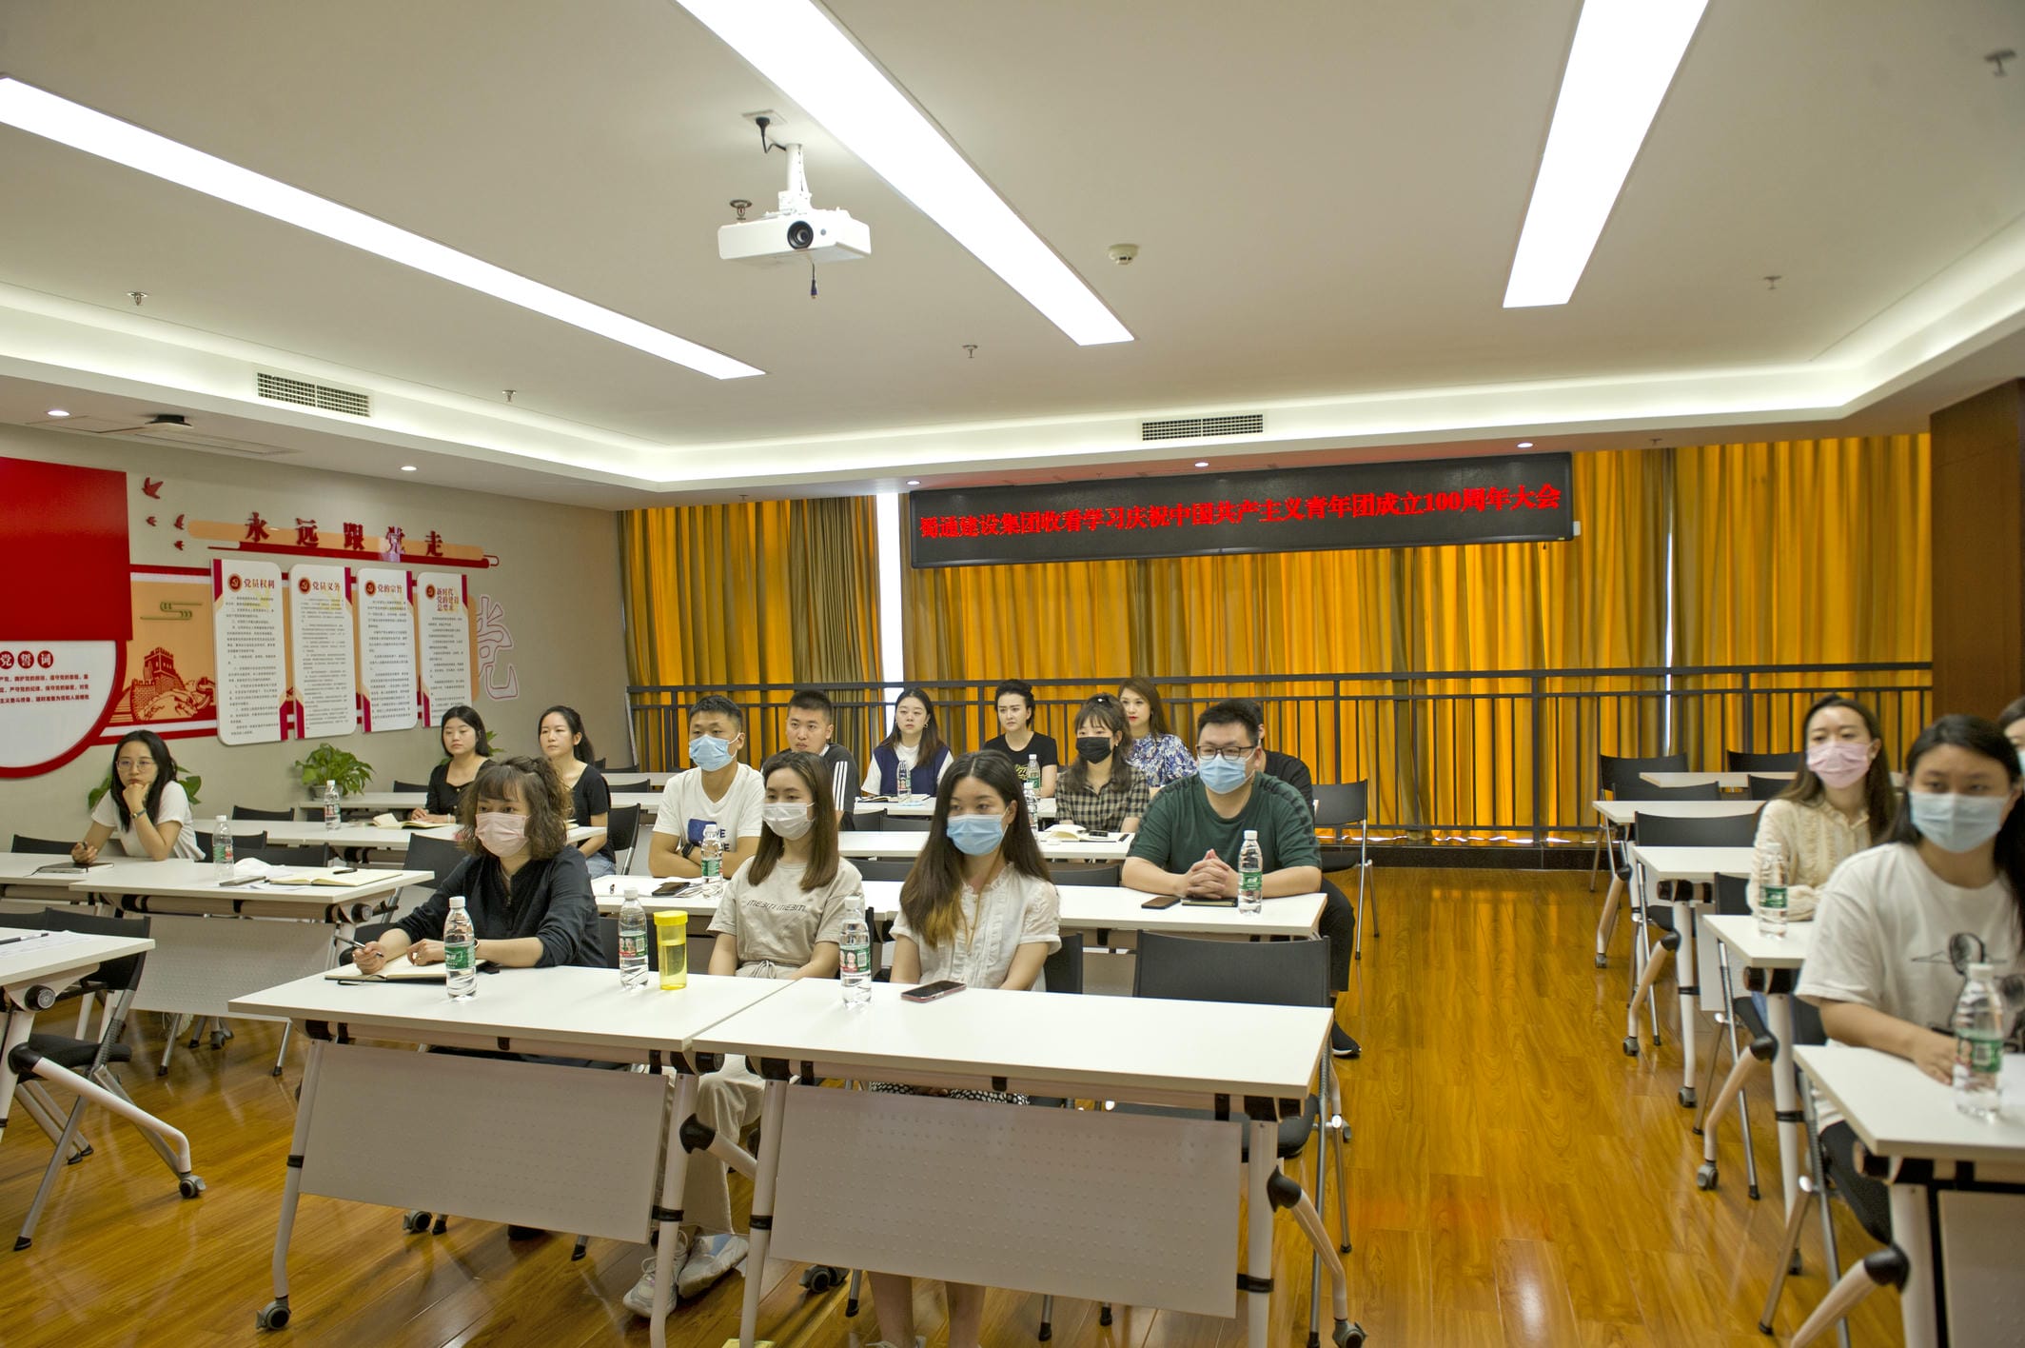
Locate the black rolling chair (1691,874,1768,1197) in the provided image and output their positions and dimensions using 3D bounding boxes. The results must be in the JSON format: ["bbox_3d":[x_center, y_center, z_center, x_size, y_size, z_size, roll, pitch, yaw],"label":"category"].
[{"bbox_3d":[2.243,0.979,3.733,0.500,0.790,0.580,-1,1,14],"label":"black rolling chair"}]

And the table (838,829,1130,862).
[{"bbox_3d":[-0.046,1.035,5.331,1.250,0.745,0.500,-1,1,18],"label":"table"}]

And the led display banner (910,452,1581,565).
[{"bbox_3d":[1.376,-1.062,9.008,4.380,0.530,0.090,-1,1,17],"label":"led display banner"}]

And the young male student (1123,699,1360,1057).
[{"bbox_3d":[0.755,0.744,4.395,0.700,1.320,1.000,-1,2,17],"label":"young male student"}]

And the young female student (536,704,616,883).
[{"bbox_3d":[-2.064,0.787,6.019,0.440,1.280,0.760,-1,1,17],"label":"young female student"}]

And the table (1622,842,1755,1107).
[{"bbox_3d":[2.735,0.988,4.383,1.210,0.745,0.510,-1,1,17],"label":"table"}]

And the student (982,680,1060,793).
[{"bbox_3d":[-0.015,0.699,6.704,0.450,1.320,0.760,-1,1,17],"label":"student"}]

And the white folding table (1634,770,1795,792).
[{"bbox_3d":[3.897,0.904,6.837,1.210,0.745,0.500,-1,1,17],"label":"white folding table"}]

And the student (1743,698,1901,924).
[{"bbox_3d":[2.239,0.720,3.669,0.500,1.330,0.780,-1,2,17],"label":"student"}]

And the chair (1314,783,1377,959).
[{"bbox_3d":[1.494,0.929,6.592,0.500,0.800,0.540,-1,2,17],"label":"chair"}]

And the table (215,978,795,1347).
[{"bbox_3d":[-1.145,1.109,3.171,1.210,0.745,0.510,-1,1,17],"label":"table"}]

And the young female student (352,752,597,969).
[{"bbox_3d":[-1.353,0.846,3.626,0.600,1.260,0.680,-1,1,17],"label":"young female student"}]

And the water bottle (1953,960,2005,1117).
[{"bbox_3d":[1.532,0.577,2.142,0.066,0.235,0.066,-1,2,17],"label":"water bottle"}]

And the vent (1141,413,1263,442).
[{"bbox_3d":[1.158,-1.509,8.276,0.770,0.130,0.040,-1,1,17],"label":"vent"}]

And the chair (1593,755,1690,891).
[{"bbox_3d":[3.550,0.875,7.521,0.510,0.790,0.570,-1,1,17],"label":"chair"}]

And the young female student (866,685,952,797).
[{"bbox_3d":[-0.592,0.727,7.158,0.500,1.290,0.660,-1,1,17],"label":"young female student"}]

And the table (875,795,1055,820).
[{"bbox_3d":[-0.366,1.002,6.493,1.200,0.750,0.500,-1,2,17],"label":"table"}]

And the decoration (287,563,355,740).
[{"bbox_3d":[-3.987,-0.132,7.809,0.030,0.990,0.450,-1,1,17],"label":"decoration"}]

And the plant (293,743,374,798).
[{"bbox_3d":[-3.636,0.531,7.300,0.410,0.320,0.410,-1,1,17],"label":"plant"}]

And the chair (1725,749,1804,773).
[{"bbox_3d":[4.118,0.849,7.184,0.500,0.800,0.540,-1,2,17],"label":"chair"}]

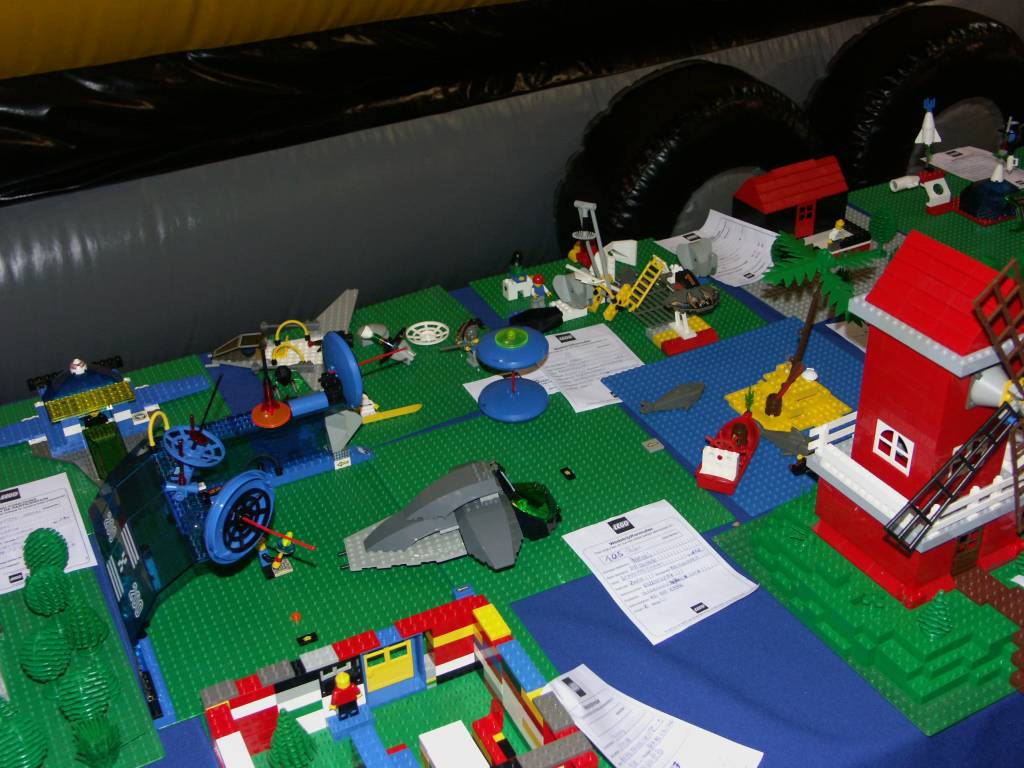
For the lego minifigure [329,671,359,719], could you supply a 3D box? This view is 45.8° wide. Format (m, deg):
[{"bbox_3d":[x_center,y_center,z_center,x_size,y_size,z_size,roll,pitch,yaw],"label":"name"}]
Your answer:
[{"bbox_3d":[-0.119,0.225,0.874,0.024,0.040,0.015,-16,36,-21],"label":"lego minifigure"}]

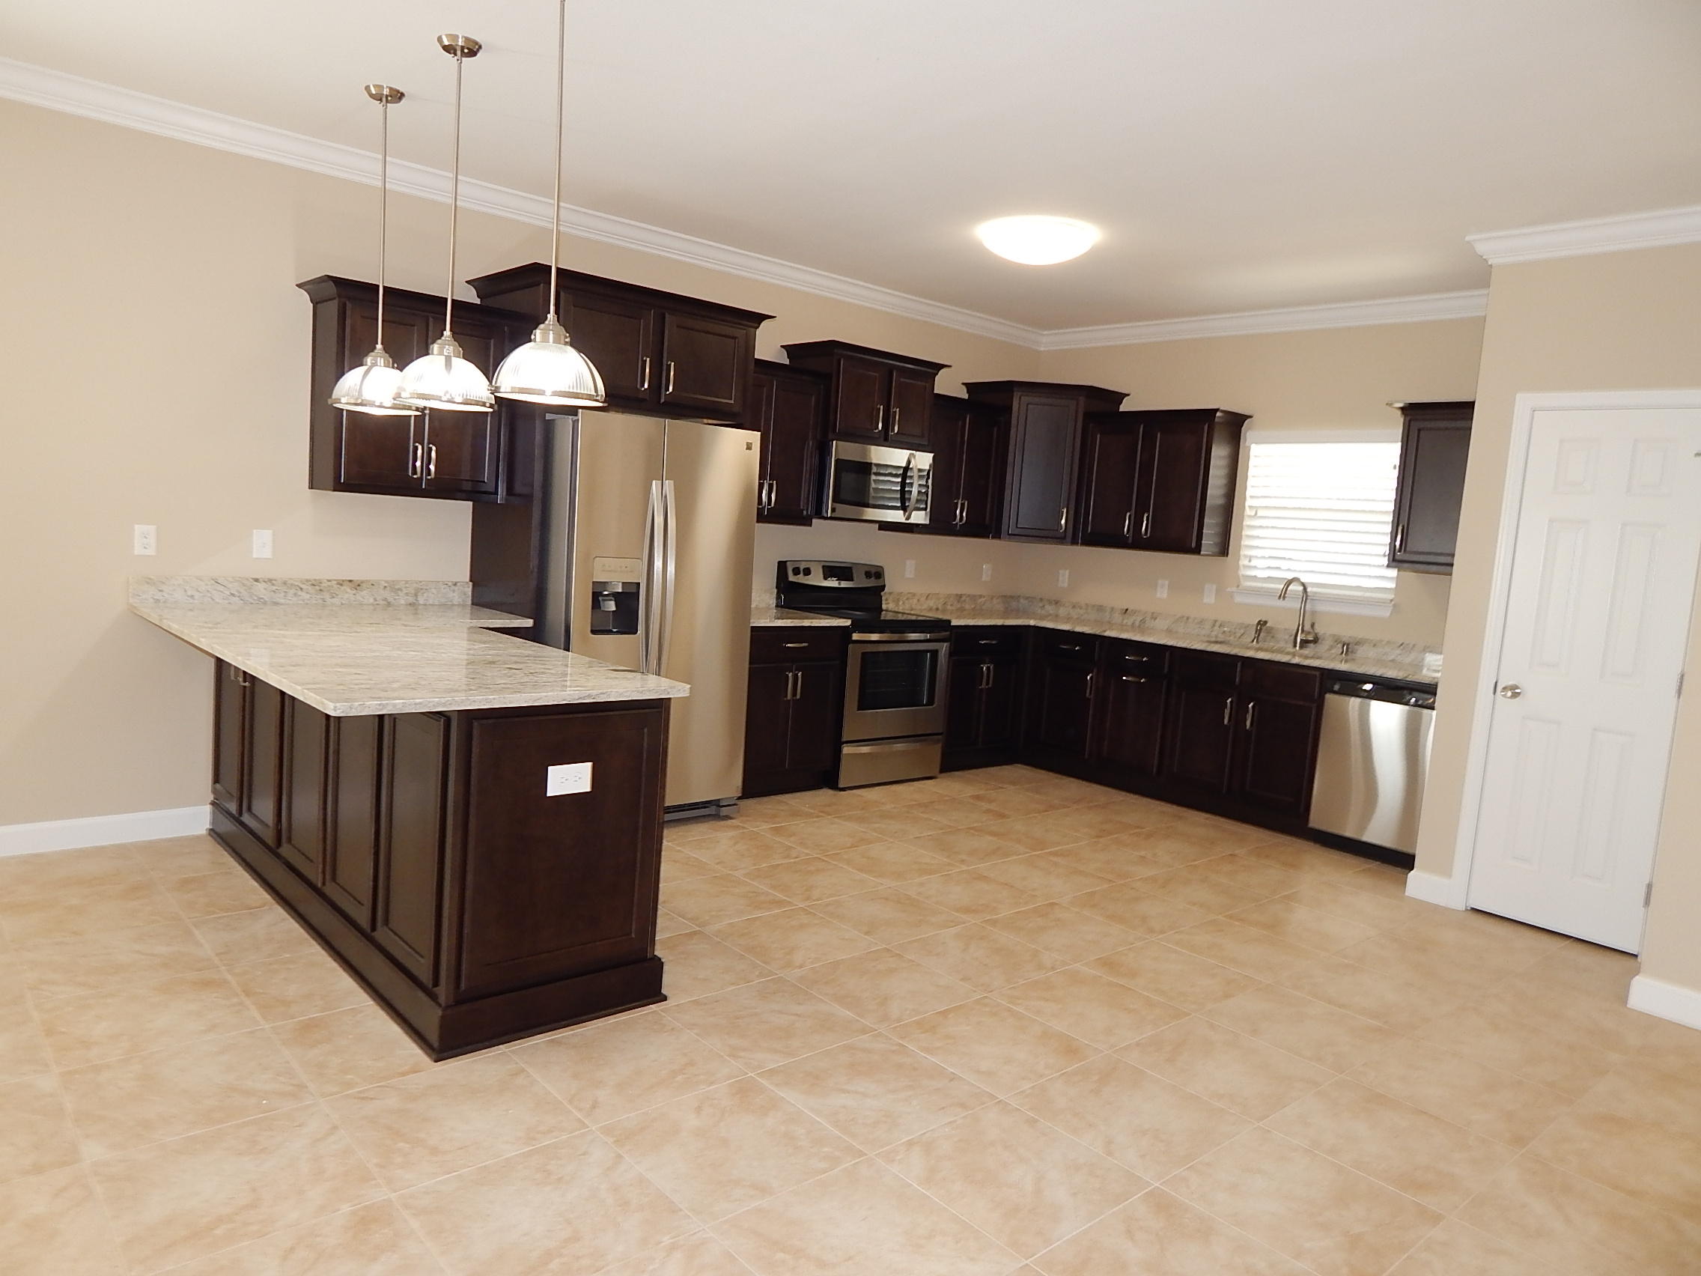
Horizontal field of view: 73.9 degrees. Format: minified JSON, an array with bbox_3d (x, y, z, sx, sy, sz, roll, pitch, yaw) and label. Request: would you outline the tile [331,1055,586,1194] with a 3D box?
[{"bbox_3d":[-0.915,1.108,2.620,0.447,0.010,0.447,-1,8,-42],"label":"tile"}]

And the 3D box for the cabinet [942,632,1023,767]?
[{"bbox_3d":[0.591,0.328,6.898,0.716,0.874,0.625,-1,8,-42],"label":"cabinet"}]

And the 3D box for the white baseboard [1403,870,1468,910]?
[{"bbox_3d":[2.510,1.071,4.846,0.018,0.114,0.223,-1,8,-42],"label":"white baseboard"}]

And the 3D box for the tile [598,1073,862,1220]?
[{"bbox_3d":[-0.274,1.159,2.588,0.447,0.010,0.447,-1,8,-42],"label":"tile"}]

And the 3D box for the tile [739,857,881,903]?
[{"bbox_3d":[-0.161,0.965,4.483,0.450,0.010,0.450,-1,8,-42],"label":"tile"}]

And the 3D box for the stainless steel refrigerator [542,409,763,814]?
[{"bbox_3d":[-1.032,-0.078,5.105,0.909,1.770,0.775,-1,8,-42],"label":"stainless steel refrigerator"}]

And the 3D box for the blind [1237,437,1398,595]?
[{"bbox_3d":[2.584,-0.656,6.195,0.055,0.874,0.919,-1,8,-42],"label":"blind"}]

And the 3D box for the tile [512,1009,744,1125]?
[{"bbox_3d":[-0.565,1.084,2.878,0.443,0.010,0.443,-1,8,-42],"label":"tile"}]

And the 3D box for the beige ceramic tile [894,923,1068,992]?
[{"bbox_3d":[0.440,1.077,3.814,0.450,0.010,0.450,-1,8,-42],"label":"beige ceramic tile"}]

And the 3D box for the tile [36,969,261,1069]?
[{"bbox_3d":[-1.827,0.982,2.941,0.443,0.010,0.443,-1,8,-42],"label":"tile"}]

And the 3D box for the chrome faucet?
[{"bbox_3d":[2.382,-0.123,6.002,0.272,0.392,0.136,-1,8,-42],"label":"chrome faucet"}]

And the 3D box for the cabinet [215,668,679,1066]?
[{"bbox_3d":[-1.532,0.485,3.893,0.687,0.876,2.316,-1,8,-42],"label":"cabinet"}]

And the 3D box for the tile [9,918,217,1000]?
[{"bbox_3d":[-2.124,0.926,3.271,0.443,0.010,0.443,-1,8,-42],"label":"tile"}]

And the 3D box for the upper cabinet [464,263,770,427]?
[{"bbox_3d":[-1.039,-1.273,5.152,1.201,0.523,0.692,-1,8,-42],"label":"upper cabinet"}]

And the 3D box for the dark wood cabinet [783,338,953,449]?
[{"bbox_3d":[0.075,-1.315,6.270,0.883,0.489,0.462,-1,8,-42],"label":"dark wood cabinet"}]

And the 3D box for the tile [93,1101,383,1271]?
[{"bbox_3d":[-1.247,1.103,2.300,0.450,0.010,0.450,-1,8,-42],"label":"tile"}]

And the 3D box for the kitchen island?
[{"bbox_3d":[-1.579,0.427,3.797,1.042,0.979,2.324,-1,8,-42],"label":"kitchen island"}]

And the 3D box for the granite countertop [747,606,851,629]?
[{"bbox_3d":[-0.468,-0.108,5.754,0.762,0.034,0.623,-1,8,-42],"label":"granite countertop"}]

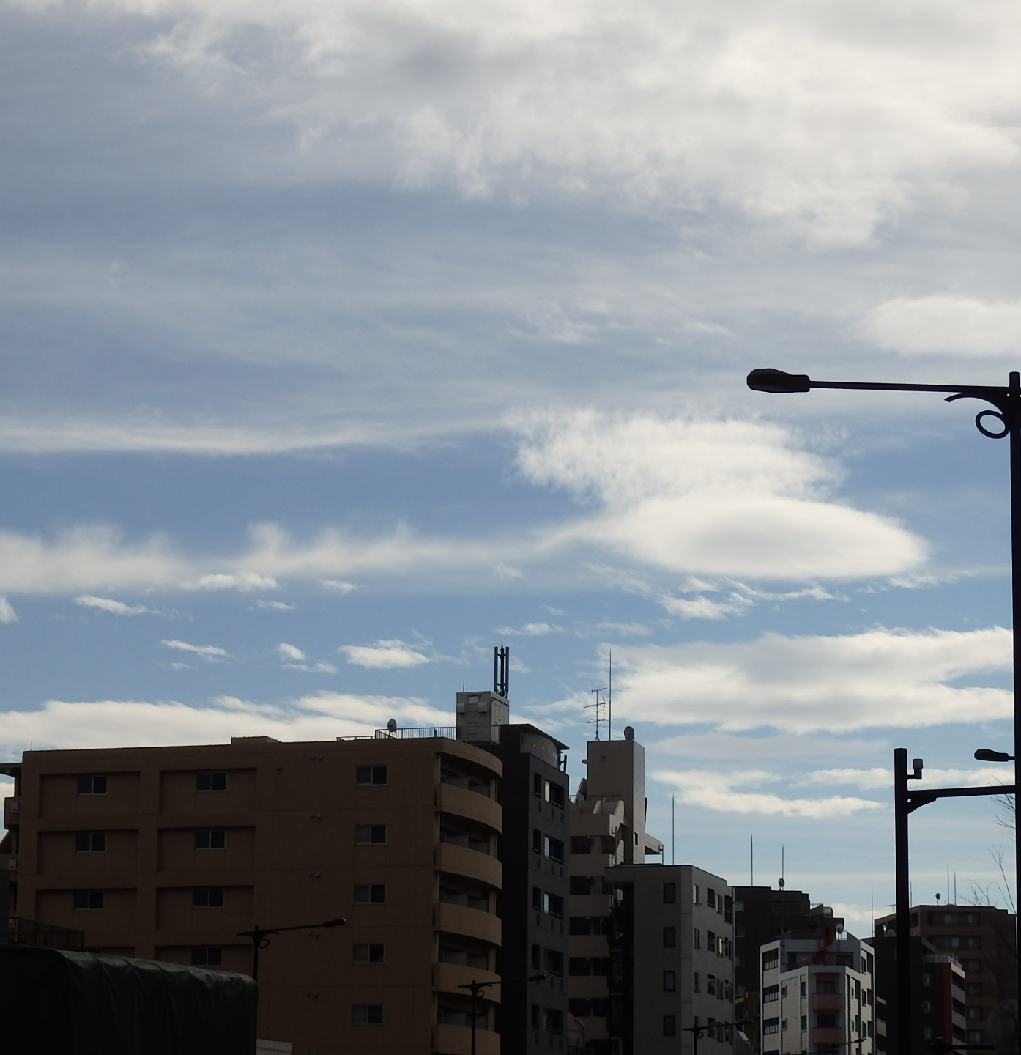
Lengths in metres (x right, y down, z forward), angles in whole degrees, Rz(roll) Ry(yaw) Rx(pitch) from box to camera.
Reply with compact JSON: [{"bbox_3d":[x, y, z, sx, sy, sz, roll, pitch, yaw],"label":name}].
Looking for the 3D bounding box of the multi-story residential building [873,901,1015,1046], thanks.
[{"bbox_3d":[54.020,64.510,368.950,11.600,32.800,20.900,2,-12,-8],"label":"multi-story residential building"}]

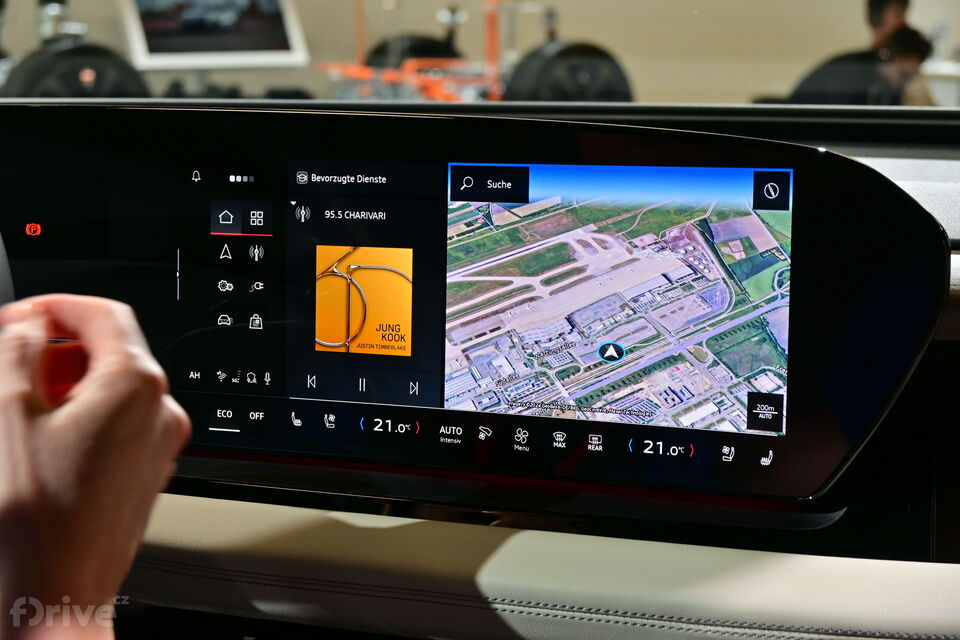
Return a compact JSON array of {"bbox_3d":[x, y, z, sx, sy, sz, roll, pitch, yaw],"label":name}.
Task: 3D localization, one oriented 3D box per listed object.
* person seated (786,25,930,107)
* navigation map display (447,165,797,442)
[{"bbox_3d":[1.832,-0.821,9.109,0.750,1.150,0.520,-1,11,6],"label":"person seated"},{"bbox_3d":[0.065,-0.012,0.929,0.178,0.123,0.010,3,5,26],"label":"navigation map display"}]

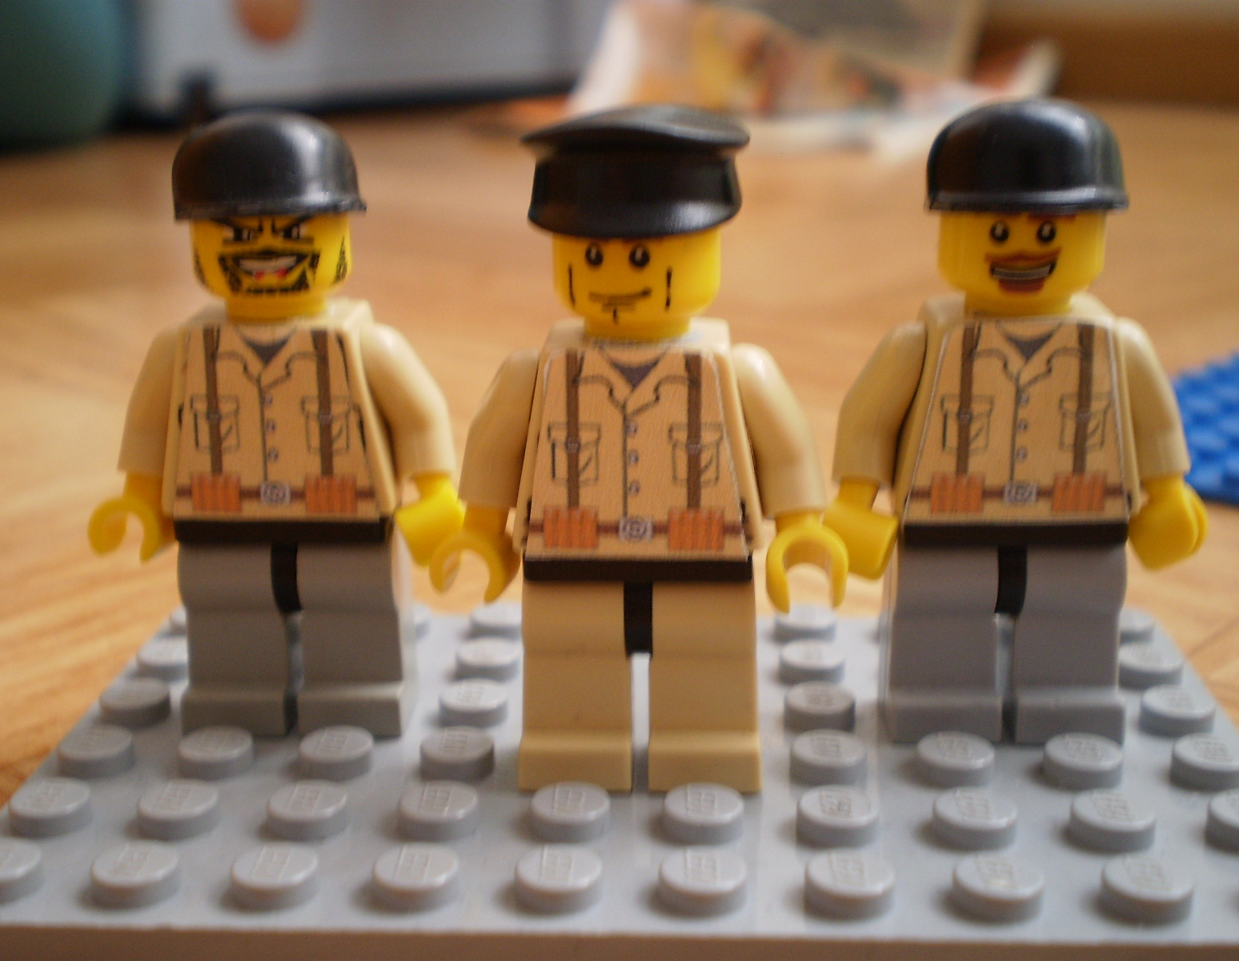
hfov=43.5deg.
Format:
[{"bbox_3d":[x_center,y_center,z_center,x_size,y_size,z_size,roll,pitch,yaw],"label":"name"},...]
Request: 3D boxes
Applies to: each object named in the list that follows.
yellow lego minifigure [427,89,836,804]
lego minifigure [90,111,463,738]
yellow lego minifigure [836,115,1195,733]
[{"bbox_3d":[0.001,-0.001,0.095,0.024,0.042,0.015,0,15,3],"label":"yellow lego minifigure"},{"bbox_3d":[-0.022,-0.003,0.104,0.024,0.042,0.015,0,15,3],"label":"lego minifigure"},{"bbox_3d":[0.025,-0.003,0.102,0.024,0.042,0.015,0,15,3],"label":"yellow lego minifigure"}]

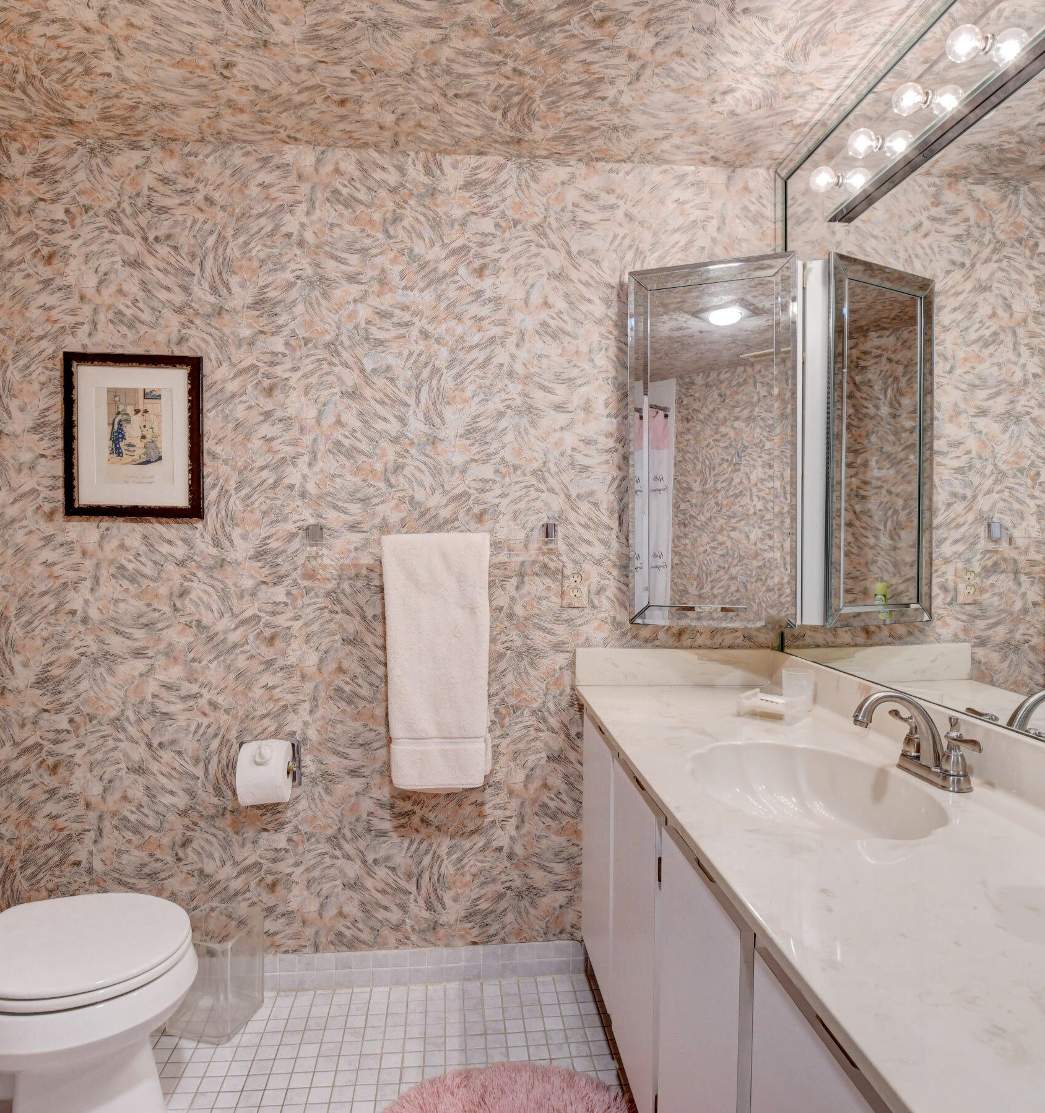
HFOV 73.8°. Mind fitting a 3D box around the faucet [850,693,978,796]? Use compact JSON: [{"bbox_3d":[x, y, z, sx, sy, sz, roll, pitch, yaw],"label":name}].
[{"bbox_3d":[0.630,0.296,1.159,0.170,0.148,0.215,0,1,-5],"label":"faucet"}]

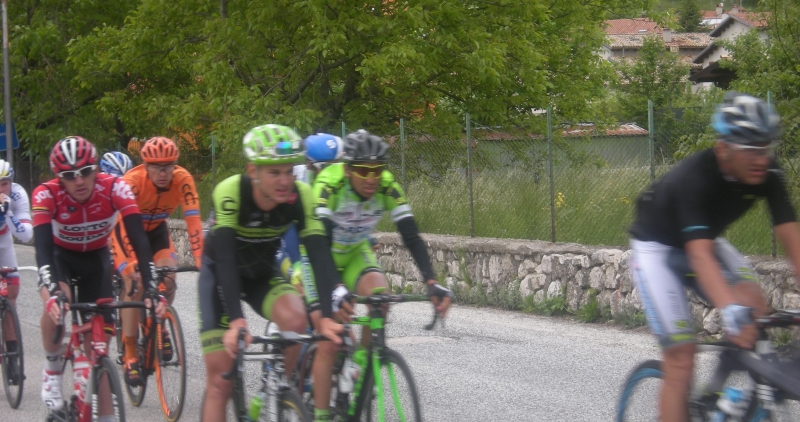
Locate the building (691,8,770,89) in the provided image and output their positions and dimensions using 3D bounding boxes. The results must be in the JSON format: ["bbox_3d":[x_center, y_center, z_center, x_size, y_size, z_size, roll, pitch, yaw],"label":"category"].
[{"bbox_3d":[23.503,-9.124,152.000,9.000,7.800,10.000,-1,2,22],"label":"building"}]

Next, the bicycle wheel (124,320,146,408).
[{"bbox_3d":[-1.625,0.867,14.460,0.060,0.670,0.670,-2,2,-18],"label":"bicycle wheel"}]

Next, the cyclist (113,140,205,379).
[{"bbox_3d":[-1.470,0.326,13.923,0.530,1.480,0.910,-2,2,-18],"label":"cyclist"}]

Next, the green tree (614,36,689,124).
[{"bbox_3d":[8.569,-4.123,80.000,2.700,3.900,2.700,-2,2,0],"label":"green tree"}]

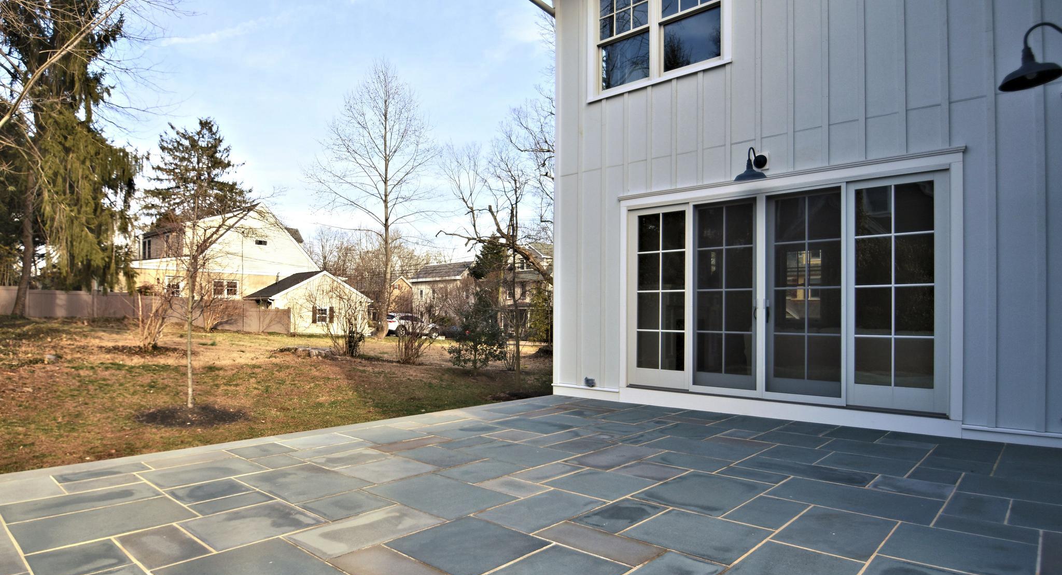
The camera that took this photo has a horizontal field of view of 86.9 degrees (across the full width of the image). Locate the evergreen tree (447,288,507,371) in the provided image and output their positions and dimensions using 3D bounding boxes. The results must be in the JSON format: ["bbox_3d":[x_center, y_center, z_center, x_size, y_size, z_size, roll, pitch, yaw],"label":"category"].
[{"bbox_3d":[-1.270,0.998,13.100,1.400,1.950,1.350,0,-3,0],"label":"evergreen tree"}]

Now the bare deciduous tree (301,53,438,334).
[{"bbox_3d":[-10.169,-5.593,35.500,8.400,17.400,8.000,0,-3,0],"label":"bare deciduous tree"}]

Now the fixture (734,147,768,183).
[{"bbox_3d":[2.509,-1.397,6.360,0.360,0.380,0.520,-2,-4,38],"label":"fixture"}]

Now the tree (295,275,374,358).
[{"bbox_3d":[-6.258,0.935,17.800,2.450,2.550,2.200,0,-3,0],"label":"tree"}]

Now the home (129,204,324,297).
[{"bbox_3d":[-24.482,-2.363,45.000,10.000,8.400,13.000,-2,-4,45],"label":"home"}]

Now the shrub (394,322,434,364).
[{"bbox_3d":[-3.277,1.544,15.700,1.150,1.200,1.100,0,-3,0],"label":"shrub"}]

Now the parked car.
[{"bbox_3d":[-7.966,2.552,37.500,4.600,1.680,1.850,3,-4,-42],"label":"parked car"}]

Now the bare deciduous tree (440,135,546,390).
[{"bbox_3d":[-0.709,-0.434,10.300,1.950,4.500,1.800,0,-3,0],"label":"bare deciduous tree"}]

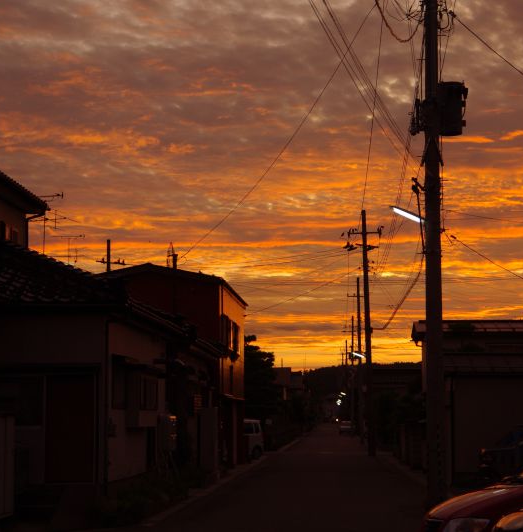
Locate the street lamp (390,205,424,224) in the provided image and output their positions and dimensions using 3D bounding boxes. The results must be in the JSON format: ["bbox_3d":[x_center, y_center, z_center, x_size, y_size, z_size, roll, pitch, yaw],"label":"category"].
[{"bbox_3d":[2.628,-0.932,28.800,0.680,0.160,0.160,16,-5,4],"label":"street lamp"}]

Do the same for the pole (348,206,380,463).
[{"bbox_3d":[4.819,3.055,72.546,1.400,11.100,0.600,-1,-6,2],"label":"pole"}]

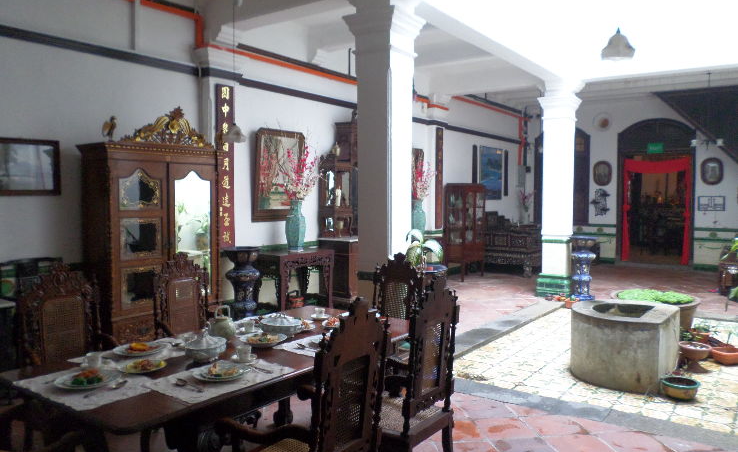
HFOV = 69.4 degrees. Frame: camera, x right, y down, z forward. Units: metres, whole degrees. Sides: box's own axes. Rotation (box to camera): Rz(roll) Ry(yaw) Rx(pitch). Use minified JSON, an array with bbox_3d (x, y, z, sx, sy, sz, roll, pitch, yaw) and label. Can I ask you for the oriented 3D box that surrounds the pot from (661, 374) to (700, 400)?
[{"bbox_3d":[2.528,1.305,4.305,0.300,0.122,0.300,4,5,37],"label":"pot"}]

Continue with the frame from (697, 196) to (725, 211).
[{"bbox_3d":[7.048,-0.458,10.995,0.470,0.310,0.030,2,4,33],"label":"frame"}]

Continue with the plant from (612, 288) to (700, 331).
[{"bbox_3d":[3.125,1.026,5.810,0.945,0.540,0.945,3,4,37],"label":"plant"}]

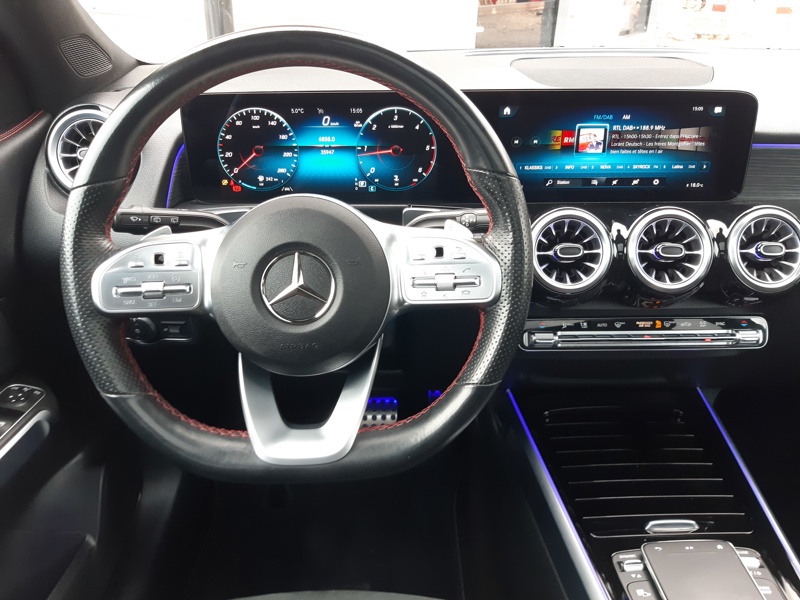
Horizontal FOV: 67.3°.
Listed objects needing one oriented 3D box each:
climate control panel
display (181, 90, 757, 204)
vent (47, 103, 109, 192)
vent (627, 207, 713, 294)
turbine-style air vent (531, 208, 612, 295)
[{"bbox_3d":[0.298,0.041,0.750,0.304,0.043,0.030,0,1,0],"label":"climate control panel"},{"bbox_3d":[0.074,-0.170,0.673,0.620,0.119,0.030,0,14,0],"label":"display"},{"bbox_3d":[-0.340,-0.168,0.686,0.097,0.097,0.040,0,13,0],"label":"vent"},{"bbox_3d":[0.300,-0.058,0.687,0.096,0.096,0.040,0,10,0],"label":"vent"},{"bbox_3d":[0.188,-0.058,0.687,0.096,0.096,0.040,0,10,0],"label":"turbine-style air vent"}]

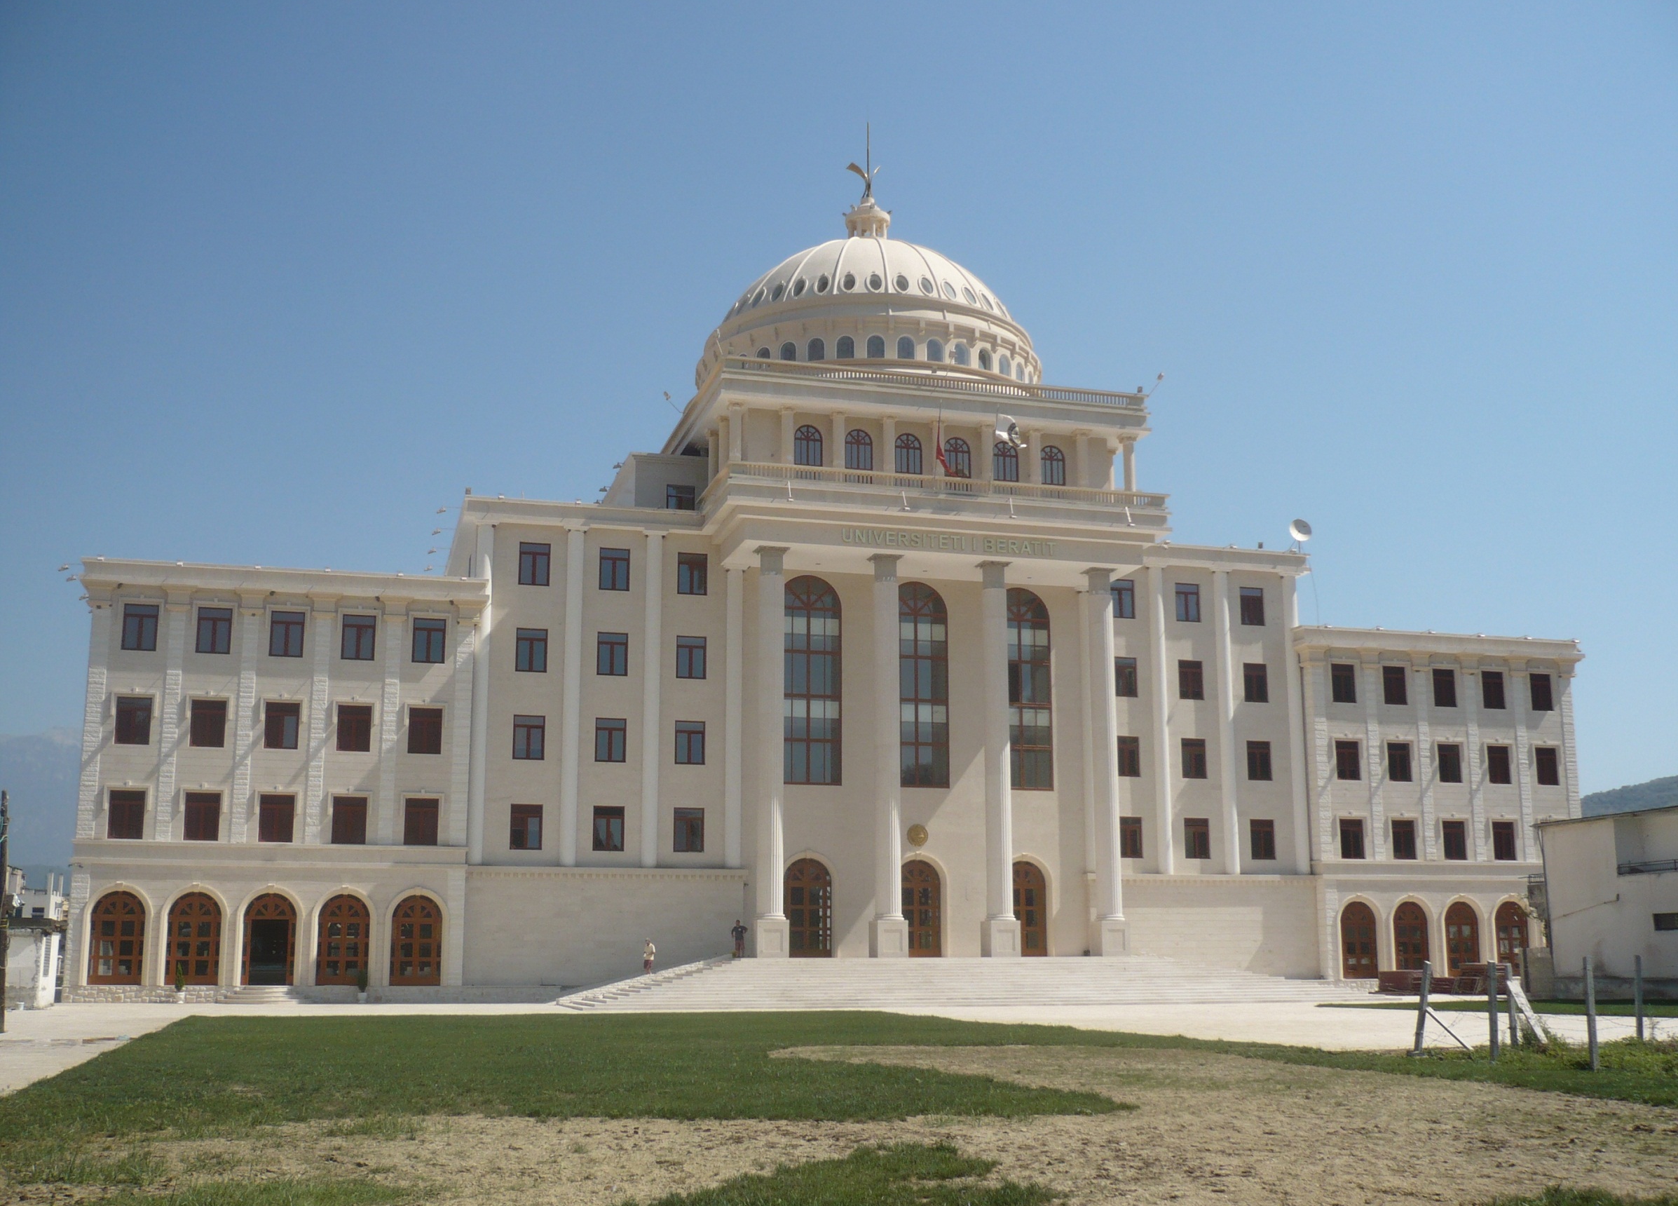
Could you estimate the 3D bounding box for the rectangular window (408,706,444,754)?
[{"bbox_3d":[-19.276,5.966,79.148,1.444,2.077,0.200,3,-12,-16],"label":"rectangular window"}]

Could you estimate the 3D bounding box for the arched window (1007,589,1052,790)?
[{"bbox_3d":[9.415,4.386,87.318,3.312,10.533,0.250,3,-12,-15],"label":"arched window"}]

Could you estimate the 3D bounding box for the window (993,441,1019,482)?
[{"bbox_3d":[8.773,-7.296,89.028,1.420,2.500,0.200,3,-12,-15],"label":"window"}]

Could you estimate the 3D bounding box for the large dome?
[{"bbox_3d":[1.766,-17.963,99.780,20.100,12.567,20.100,3,-12,-15],"label":"large dome"}]

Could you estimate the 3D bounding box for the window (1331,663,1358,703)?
[{"bbox_3d":[27.726,4.413,93.072,1.444,2.077,0.200,3,-12,-16],"label":"window"}]

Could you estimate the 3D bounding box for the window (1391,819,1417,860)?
[{"bbox_3d":[31.190,13.011,93.548,1.490,2.140,0.200,3,-12,-15],"label":"window"}]

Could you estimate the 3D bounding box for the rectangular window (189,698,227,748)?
[{"bbox_3d":[-28.089,5.377,75.586,1.454,2.093,0.180,3,-12,-15],"label":"rectangular window"}]

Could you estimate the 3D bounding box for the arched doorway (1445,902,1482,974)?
[{"bbox_3d":[34.409,18.546,93.745,2.269,4.109,0.300,3,-12,-15],"label":"arched doorway"}]

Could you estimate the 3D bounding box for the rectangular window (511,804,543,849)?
[{"bbox_3d":[-14.827,10.626,80.470,1.464,2.109,0.200,3,-12,-15],"label":"rectangular window"}]

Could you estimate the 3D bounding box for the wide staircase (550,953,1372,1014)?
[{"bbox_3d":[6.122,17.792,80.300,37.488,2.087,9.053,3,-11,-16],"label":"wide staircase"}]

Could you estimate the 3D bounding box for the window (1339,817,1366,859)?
[{"bbox_3d":[28.119,12.921,92.936,1.551,2.211,0.200,3,-12,-15],"label":"window"}]

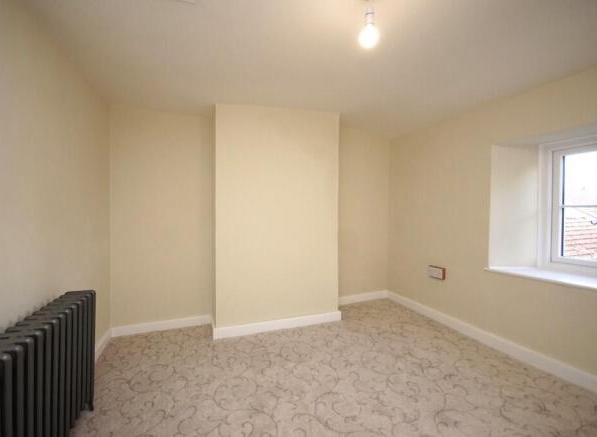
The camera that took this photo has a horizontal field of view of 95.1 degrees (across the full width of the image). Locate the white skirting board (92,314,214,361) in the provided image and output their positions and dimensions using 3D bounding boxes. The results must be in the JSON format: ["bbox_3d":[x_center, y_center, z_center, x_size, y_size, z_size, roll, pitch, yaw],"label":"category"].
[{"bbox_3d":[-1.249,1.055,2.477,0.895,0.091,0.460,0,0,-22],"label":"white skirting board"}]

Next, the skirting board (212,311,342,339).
[{"bbox_3d":[-0.154,1.052,2.725,1.310,0.096,0.026,0,0,-21],"label":"skirting board"}]

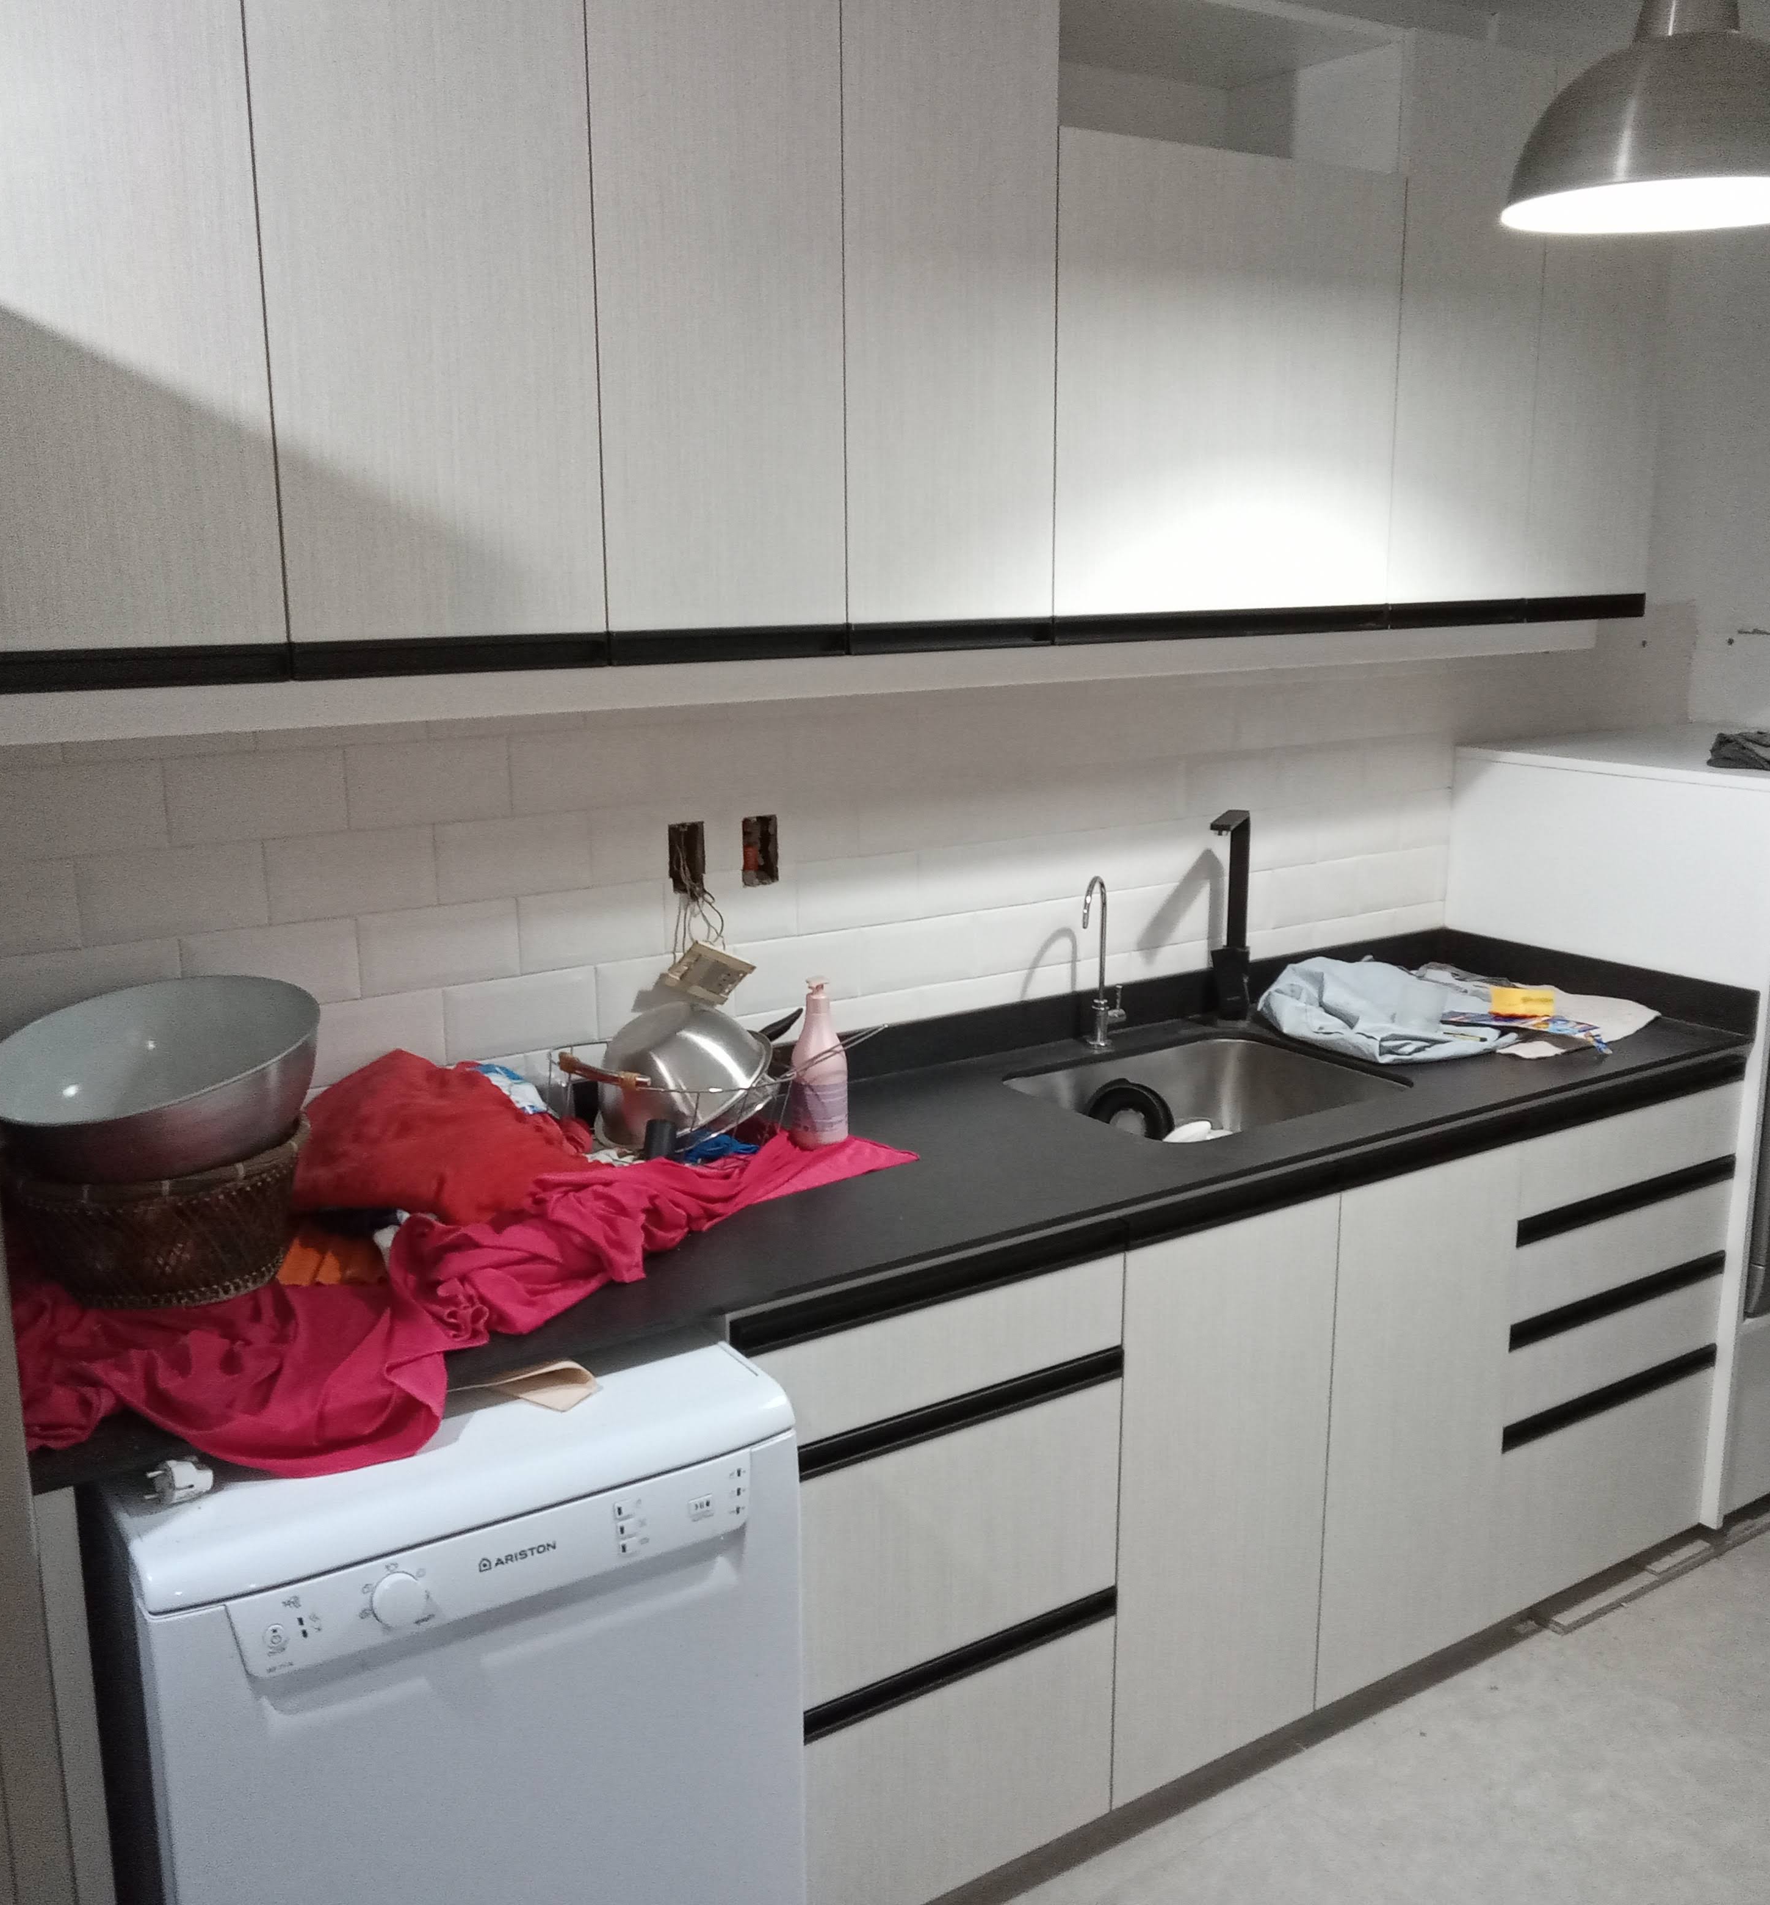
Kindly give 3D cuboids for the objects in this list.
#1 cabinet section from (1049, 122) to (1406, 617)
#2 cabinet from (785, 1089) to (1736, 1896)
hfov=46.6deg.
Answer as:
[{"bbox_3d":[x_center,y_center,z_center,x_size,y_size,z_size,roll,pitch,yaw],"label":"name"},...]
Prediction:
[{"bbox_3d":[0.352,-0.726,2.677,0.597,0.550,0.310,-9,14,-35],"label":"cabinet section"},{"bbox_3d":[0.405,0.631,2.901,1.816,0.843,0.564,-9,15,-35],"label":"cabinet"}]

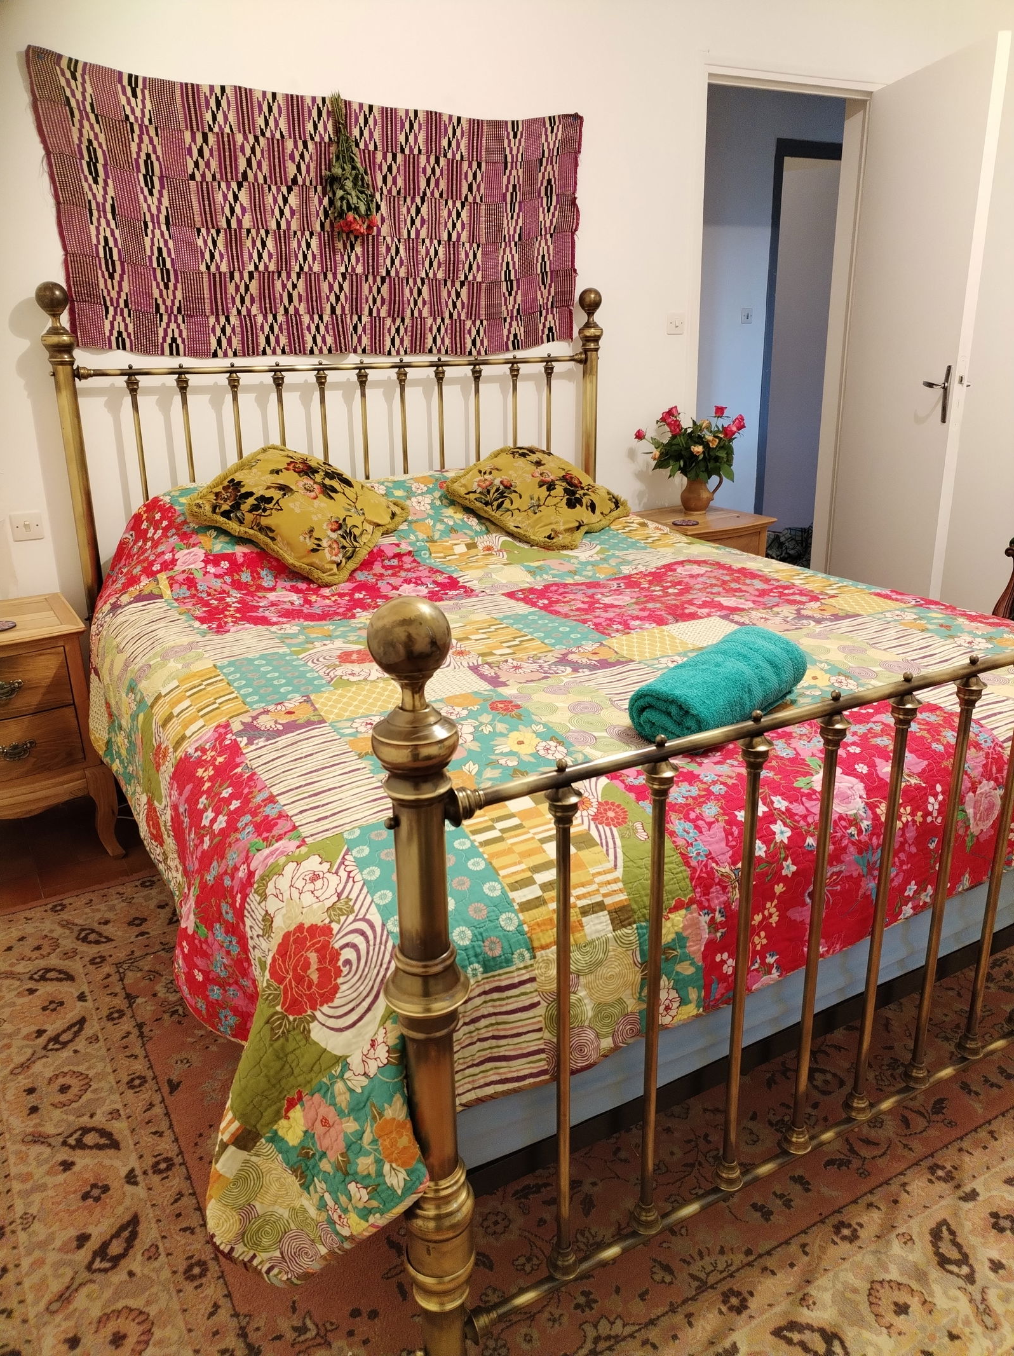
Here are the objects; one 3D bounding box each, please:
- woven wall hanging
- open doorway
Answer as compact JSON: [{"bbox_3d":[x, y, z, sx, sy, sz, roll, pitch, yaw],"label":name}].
[{"bbox_3d":[-0.468,-1.356,3.023,1.639,0.748,0.026,-11,21,-28],"label":"woven wall hanging"},{"bbox_3d":[1.024,-1.135,4.074,0.799,2.141,0.133,-11,21,-28],"label":"open doorway"}]

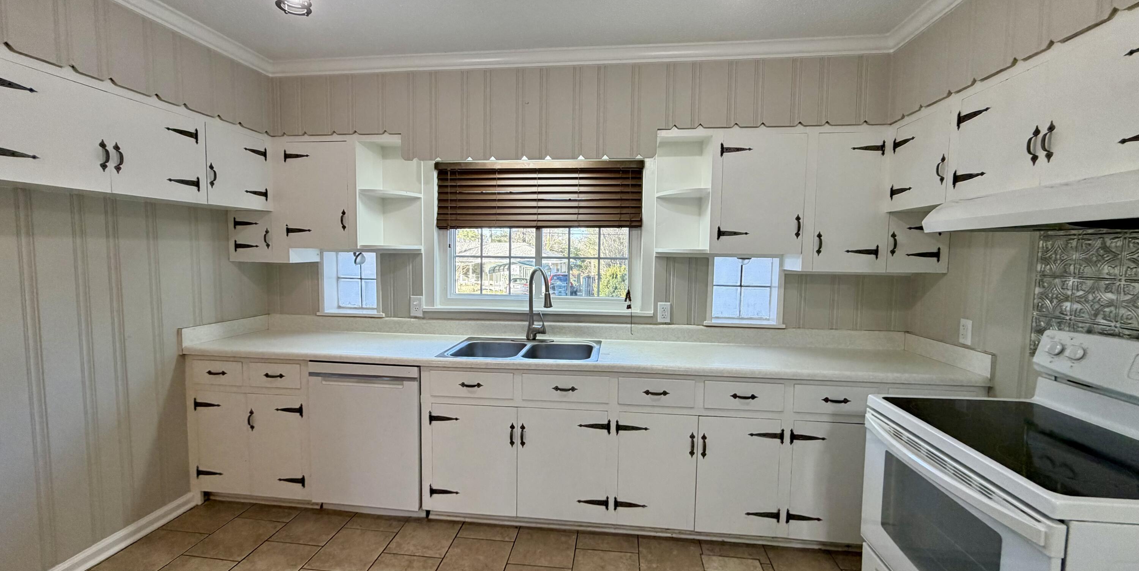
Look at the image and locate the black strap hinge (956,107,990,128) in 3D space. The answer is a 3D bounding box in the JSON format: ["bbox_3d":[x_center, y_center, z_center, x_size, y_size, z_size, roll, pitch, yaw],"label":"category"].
[{"bbox_3d":[1.514,-0.637,1.731,0.009,0.076,0.160,1,5,7],"label":"black strap hinge"}]

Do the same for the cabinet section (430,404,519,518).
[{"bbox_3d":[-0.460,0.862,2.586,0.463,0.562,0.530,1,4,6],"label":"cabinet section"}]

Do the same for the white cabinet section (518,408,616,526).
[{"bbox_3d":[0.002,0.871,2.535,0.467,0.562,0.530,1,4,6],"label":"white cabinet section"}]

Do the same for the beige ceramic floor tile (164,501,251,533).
[{"bbox_3d":[-1.948,1.255,2.499,0.303,0.011,0.299,1,5,7],"label":"beige ceramic floor tile"}]

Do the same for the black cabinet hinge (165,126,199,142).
[{"bbox_3d":[-1.830,-0.723,2.180,0.010,0.076,0.163,1,5,7],"label":"black cabinet hinge"}]

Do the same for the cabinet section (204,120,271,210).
[{"bbox_3d":[-1.902,-0.633,2.490,0.286,0.425,0.424,1,4,6],"label":"cabinet section"}]

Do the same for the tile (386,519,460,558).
[{"bbox_3d":[-0.728,1.280,2.346,0.302,0.010,0.295,1,5,7],"label":"tile"}]

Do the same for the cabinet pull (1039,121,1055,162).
[{"bbox_3d":[1.465,-0.440,1.417,0.025,0.126,0.022,1,5,7],"label":"cabinet pull"}]

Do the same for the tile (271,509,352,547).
[{"bbox_3d":[-1.338,1.268,2.426,0.303,0.011,0.299,1,5,7],"label":"tile"}]

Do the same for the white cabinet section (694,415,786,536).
[{"bbox_3d":[0.825,0.887,2.445,0.395,0.562,0.530,1,4,6],"label":"white cabinet section"}]

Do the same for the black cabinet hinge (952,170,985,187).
[{"bbox_3d":[1.512,-0.409,1.746,0.009,0.076,0.160,1,5,7],"label":"black cabinet hinge"}]

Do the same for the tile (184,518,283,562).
[{"bbox_3d":[-1.655,1.269,2.304,0.302,0.010,0.302,1,5,7],"label":"tile"}]

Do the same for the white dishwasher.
[{"bbox_3d":[-1.039,0.777,2.675,0.602,0.790,0.560,1,5,7],"label":"white dishwasher"}]

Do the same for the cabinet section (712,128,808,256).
[{"bbox_3d":[0.995,-0.496,2.534,0.472,0.646,0.277,1,4,6],"label":"cabinet section"}]

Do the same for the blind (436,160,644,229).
[{"bbox_3d":[-0.199,-0.554,2.848,1.290,0.410,0.065,1,5,6],"label":"blind"}]

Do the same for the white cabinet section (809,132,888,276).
[{"bbox_3d":[1.426,-0.444,2.490,0.397,0.723,0.277,1,4,6],"label":"white cabinet section"}]

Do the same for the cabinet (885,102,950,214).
[{"bbox_3d":[1.676,-0.549,2.017,0.303,0.418,0.410,1,5,7],"label":"cabinet"}]

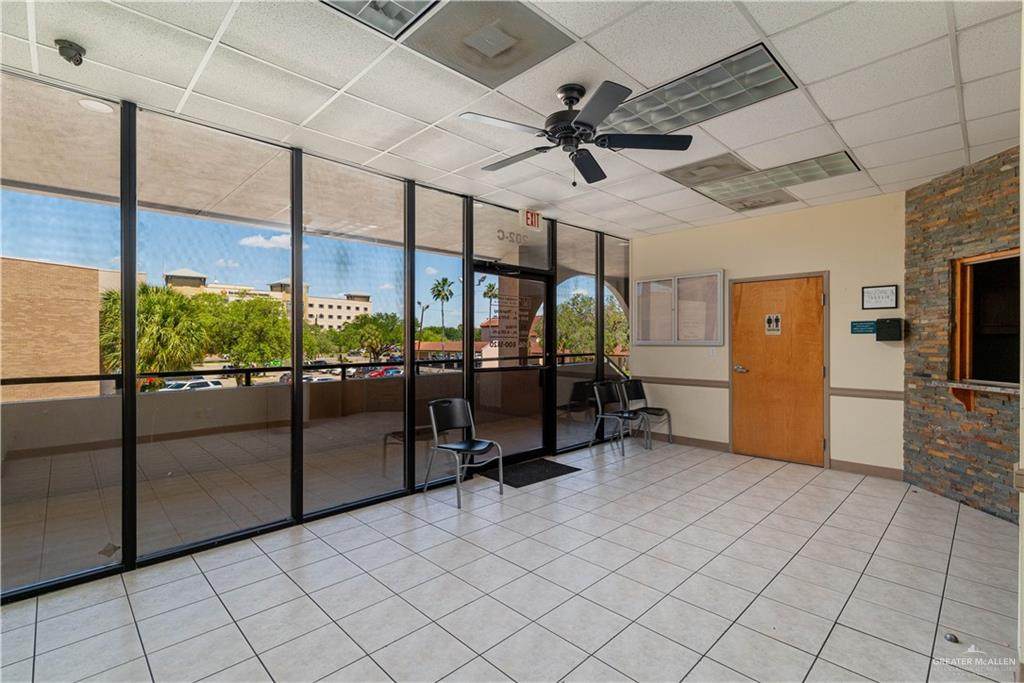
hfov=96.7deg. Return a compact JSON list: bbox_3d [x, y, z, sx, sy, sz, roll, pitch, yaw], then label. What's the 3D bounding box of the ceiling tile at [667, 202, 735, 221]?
[{"bbox_3d":[2.138,-1.465,5.151,0.617,0.025,0.610,-1,1,-44],"label":"ceiling tile"}]

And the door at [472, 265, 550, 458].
[{"bbox_3d":[0.013,0.284,4.908,1.111,2.081,0.050,0,0,-44],"label":"door"}]

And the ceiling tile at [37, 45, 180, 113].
[{"bbox_3d":[-2.164,-1.423,2.493,0.600,0.020,0.340,0,1,-44],"label":"ceiling tile"}]

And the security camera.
[{"bbox_3d":[-2.120,-1.369,2.184,0.107,0.085,0.107,0,0,22],"label":"security camera"}]

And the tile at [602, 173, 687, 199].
[{"bbox_3d":[1.224,-1.435,4.249,0.600,0.020,0.600,0,1,-44],"label":"tile"}]

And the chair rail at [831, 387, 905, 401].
[{"bbox_3d":[3.515,0.524,4.521,0.020,0.084,0.583,0,0,-44],"label":"chair rail"}]

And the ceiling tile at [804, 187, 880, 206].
[{"bbox_3d":[3.314,-1.461,4.590,0.302,0.025,0.610,-1,1,-44],"label":"ceiling tile"}]

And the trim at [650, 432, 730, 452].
[{"bbox_3d":[2.176,1.279,5.816,1.150,0.102,0.015,0,0,45],"label":"trim"}]

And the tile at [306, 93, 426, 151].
[{"bbox_3d":[-0.960,-1.429,3.008,0.605,0.020,0.605,0,0,-44],"label":"tile"}]

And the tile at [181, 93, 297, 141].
[{"bbox_3d":[-1.742,-1.443,2.949,0.606,0.020,0.335,0,0,-44],"label":"tile"}]

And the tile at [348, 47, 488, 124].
[{"bbox_3d":[-0.537,-1.442,2.589,0.606,0.020,0.606,0,0,-44],"label":"tile"}]

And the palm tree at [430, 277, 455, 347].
[{"bbox_3d":[-10.384,-2.416,68.000,3.300,14.443,3.300,0,0,0],"label":"palm tree"}]

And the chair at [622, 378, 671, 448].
[{"bbox_3d":[1.704,0.925,5.961,0.500,0.810,0.580,-1,1,-44],"label":"chair"}]

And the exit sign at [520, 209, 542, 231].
[{"bbox_3d":[0.220,-1.350,5.066,0.310,0.195,0.055,-1,1,-44],"label":"exit sign"}]

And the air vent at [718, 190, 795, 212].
[{"bbox_3d":[2.541,-1.449,4.675,0.605,0.030,0.605,0,0,-44],"label":"air vent"}]

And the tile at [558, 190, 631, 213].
[{"bbox_3d":[0.825,-1.460,4.736,0.617,0.025,0.610,-1,1,-44],"label":"tile"}]

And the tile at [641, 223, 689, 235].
[{"bbox_3d":[1.977,-1.452,5.875,0.338,0.020,0.606,0,0,-44],"label":"tile"}]

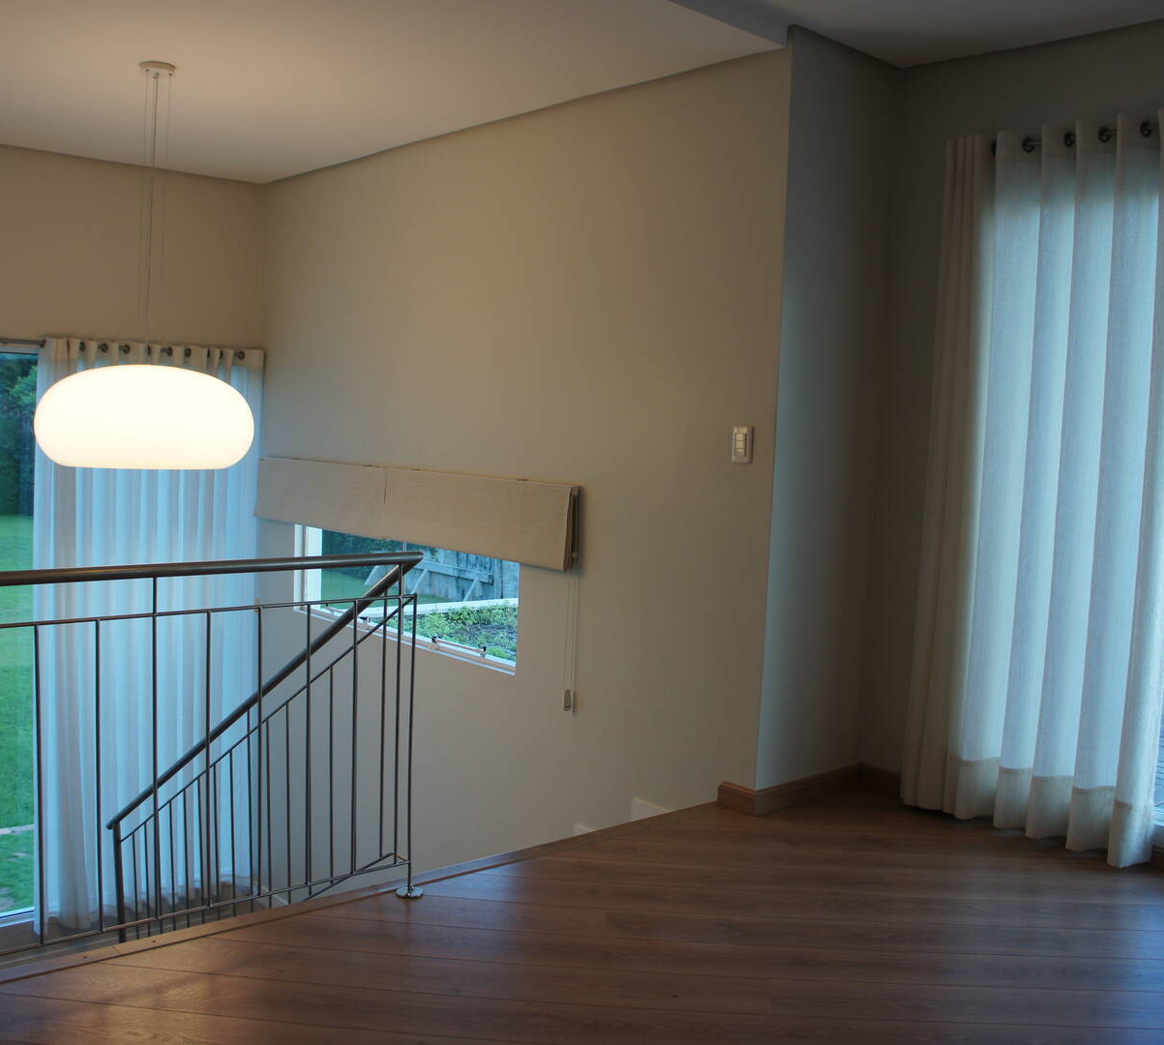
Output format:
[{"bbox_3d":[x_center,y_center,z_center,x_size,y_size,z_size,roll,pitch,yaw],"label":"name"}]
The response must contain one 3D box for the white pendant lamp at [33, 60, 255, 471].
[{"bbox_3d":[-1.669,-0.963,4.507,0.816,1.549,0.816,-2,7,-42],"label":"white pendant lamp"}]

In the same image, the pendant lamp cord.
[{"bbox_3d":[-1.644,-1.182,4.494,0.115,1.100,0.115,-2,7,-42],"label":"pendant lamp cord"}]

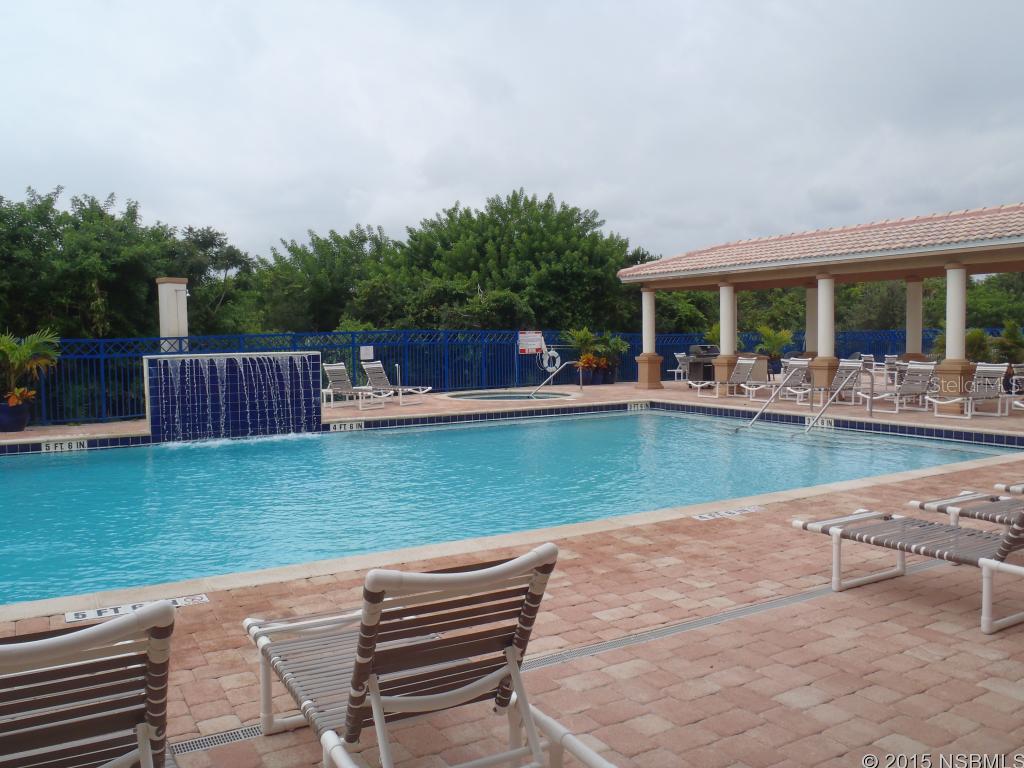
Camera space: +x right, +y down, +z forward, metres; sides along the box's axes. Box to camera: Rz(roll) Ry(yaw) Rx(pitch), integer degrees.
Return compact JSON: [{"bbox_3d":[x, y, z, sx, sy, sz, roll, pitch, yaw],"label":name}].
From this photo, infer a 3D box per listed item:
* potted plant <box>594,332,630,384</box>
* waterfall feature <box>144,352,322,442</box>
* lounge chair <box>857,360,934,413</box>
[{"bbox_3d":[2.839,-0.720,23.400,1.050,1.470,1.050,-1,4,0],"label":"potted plant"},{"bbox_3d":[-4.630,0.198,13.937,2.800,1.384,0.480,-3,4,-28],"label":"waterfall feature"},{"bbox_3d":[6.907,0.039,14.584,1.700,0.850,0.640,-3,4,-28],"label":"lounge chair"}]

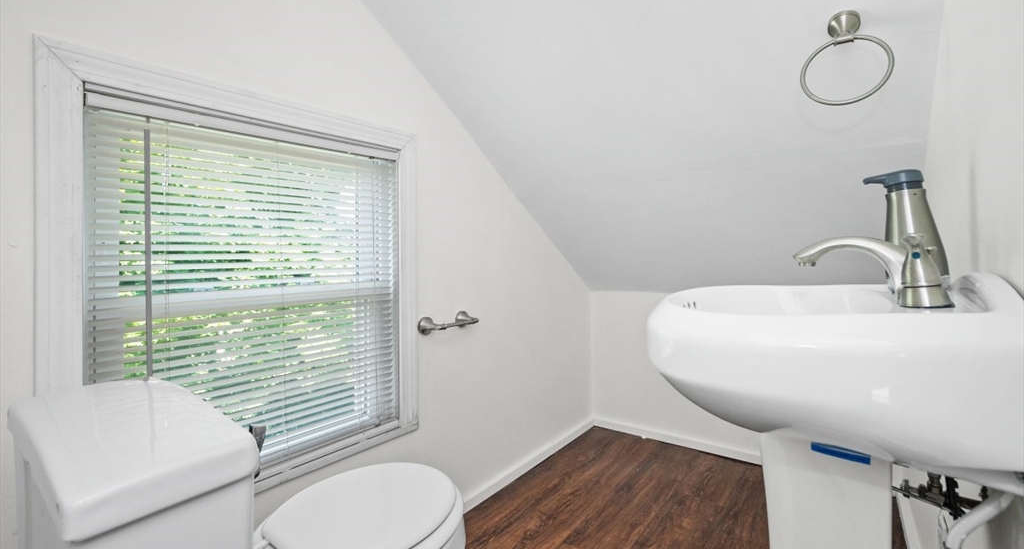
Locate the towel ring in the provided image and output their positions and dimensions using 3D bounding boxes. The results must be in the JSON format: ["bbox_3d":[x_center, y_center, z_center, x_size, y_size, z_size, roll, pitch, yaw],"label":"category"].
[{"bbox_3d":[0.669,-0.431,0.857,0.148,0.195,0.075,1,2,39],"label":"towel ring"}]

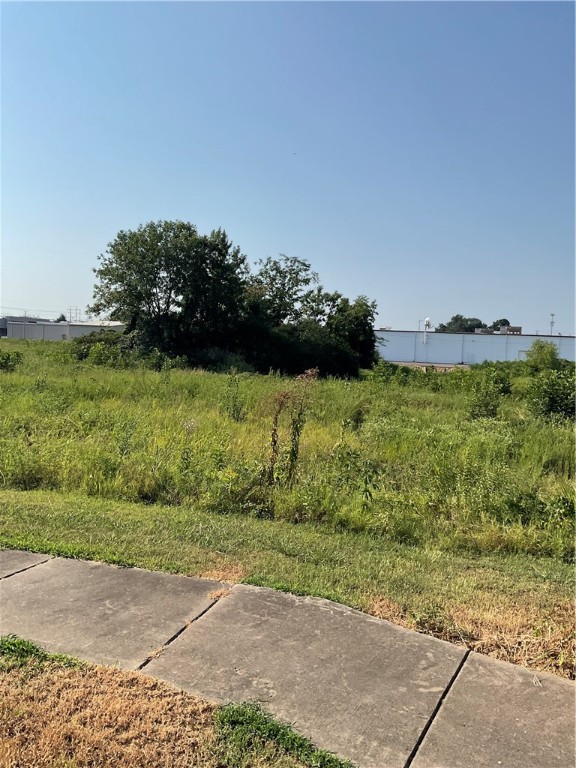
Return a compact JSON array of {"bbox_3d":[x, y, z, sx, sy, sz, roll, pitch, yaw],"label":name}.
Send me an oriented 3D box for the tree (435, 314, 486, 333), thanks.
[{"bbox_3d":[38.876,-11.043,145.000,11.700,9.220,10.500,2,4,15],"label":"tree"}]

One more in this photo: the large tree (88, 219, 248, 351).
[{"bbox_3d":[-6.501,-4.760,35.000,8.300,8.250,7.500,1,4,-11],"label":"large tree"}]

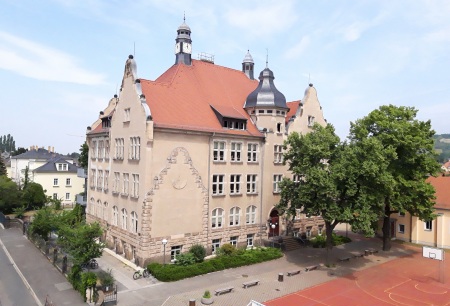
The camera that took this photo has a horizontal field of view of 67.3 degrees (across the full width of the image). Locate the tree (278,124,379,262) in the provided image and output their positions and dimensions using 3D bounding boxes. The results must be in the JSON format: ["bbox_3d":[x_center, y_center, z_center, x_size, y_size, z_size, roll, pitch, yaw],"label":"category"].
[{"bbox_3d":[13.076,5.115,41.967,12.500,17.200,12.000,0,-3,17],"label":"tree"}]

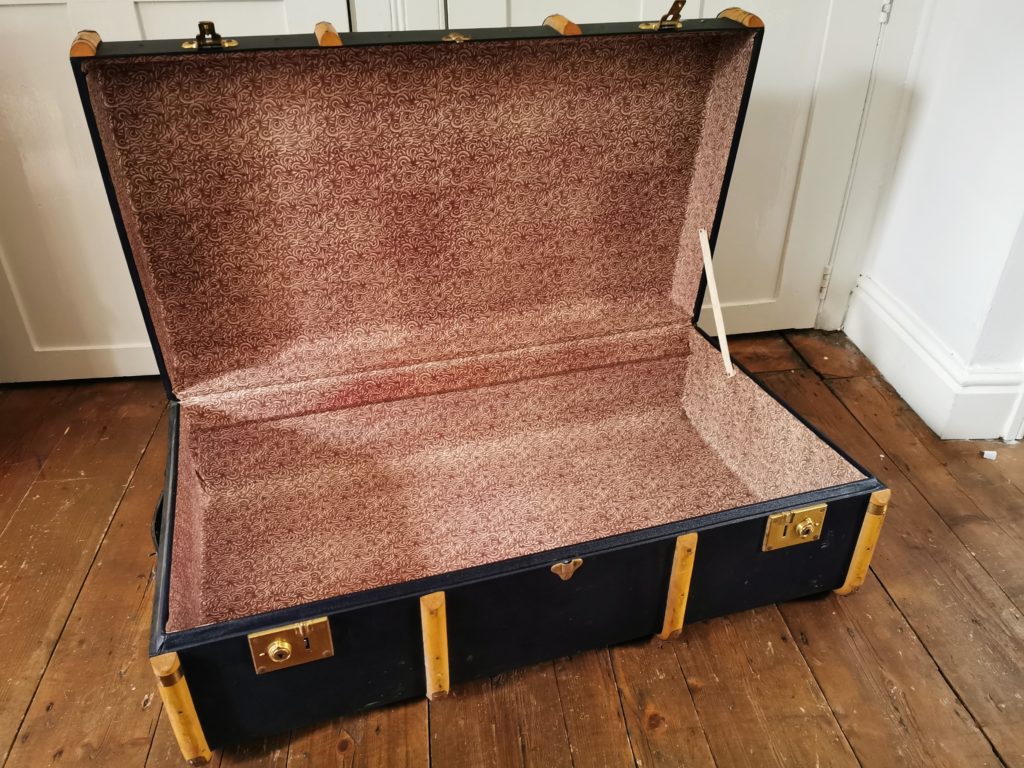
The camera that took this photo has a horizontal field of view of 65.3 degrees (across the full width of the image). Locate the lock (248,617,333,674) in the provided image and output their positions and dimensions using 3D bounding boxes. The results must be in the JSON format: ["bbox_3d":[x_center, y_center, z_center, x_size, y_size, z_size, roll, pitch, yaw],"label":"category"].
[{"bbox_3d":[-0.235,0.286,0.857,0.083,0.059,0.015,-9,32,-15],"label":"lock"}]

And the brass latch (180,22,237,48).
[{"bbox_3d":[-0.360,-0.416,0.949,0.066,0.034,0.045,-9,40,-15],"label":"brass latch"}]

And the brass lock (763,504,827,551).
[{"bbox_3d":[0.368,0.189,1.025,0.086,0.058,0.015,-9,32,-15],"label":"brass lock"}]

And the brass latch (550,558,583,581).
[{"bbox_3d":[0.066,0.223,0.935,0.039,0.028,0.009,-9,32,-15],"label":"brass latch"}]

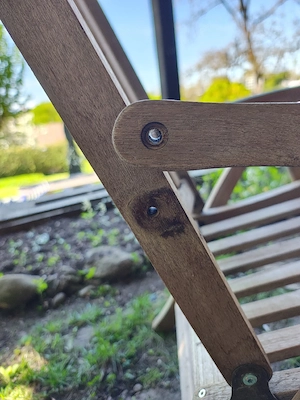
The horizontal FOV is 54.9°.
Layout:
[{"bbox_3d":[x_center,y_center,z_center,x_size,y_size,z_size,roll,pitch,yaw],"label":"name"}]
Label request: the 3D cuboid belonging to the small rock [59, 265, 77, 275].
[{"bbox_3d":[-0.328,0.277,1.150,0.070,0.028,0.045,-5,16,0],"label":"small rock"}]

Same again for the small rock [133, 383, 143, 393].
[{"bbox_3d":[-0.029,0.441,0.680,0.023,0.017,0.022,-5,16,0],"label":"small rock"}]

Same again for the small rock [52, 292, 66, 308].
[{"bbox_3d":[-0.304,0.337,0.970,0.044,0.036,0.042,-5,16,0],"label":"small rock"}]

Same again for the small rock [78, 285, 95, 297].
[{"bbox_3d":[-0.224,0.320,1.020,0.053,0.028,0.038,-5,16,0],"label":"small rock"}]

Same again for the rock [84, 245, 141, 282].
[{"bbox_3d":[-0.147,0.251,1.160,0.225,0.095,0.150,-5,16,0],"label":"rock"}]

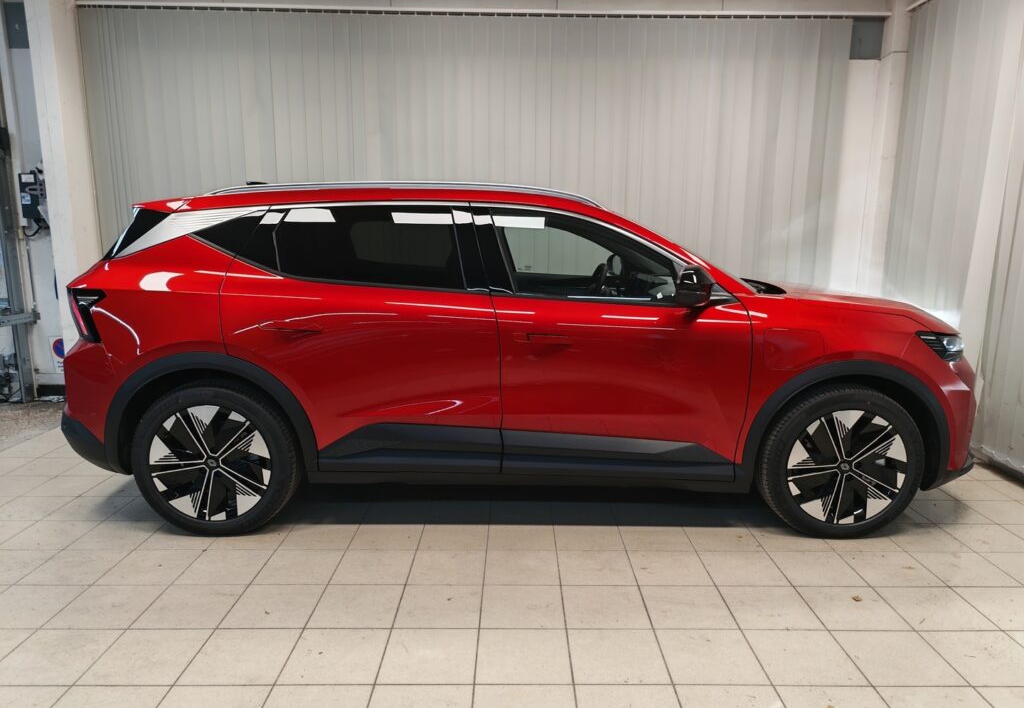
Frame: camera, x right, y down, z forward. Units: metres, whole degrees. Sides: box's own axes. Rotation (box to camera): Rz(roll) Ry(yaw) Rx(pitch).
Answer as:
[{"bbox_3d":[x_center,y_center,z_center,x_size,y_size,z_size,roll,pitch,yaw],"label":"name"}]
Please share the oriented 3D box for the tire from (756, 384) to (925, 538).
[{"bbox_3d":[1.464,0.457,3.061,0.710,0.710,0.235,0,10,0],"label":"tire"}]

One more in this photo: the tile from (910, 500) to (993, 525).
[{"bbox_3d":[2.144,0.781,3.357,0.298,0.010,0.294,0,10,0],"label":"tile"}]

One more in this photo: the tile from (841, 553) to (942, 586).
[{"bbox_3d":[1.538,0.878,2.771,0.297,0.010,0.297,0,10,0],"label":"tile"}]

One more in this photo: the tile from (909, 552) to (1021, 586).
[{"bbox_3d":[1.838,0.879,2.771,0.297,0.010,0.297,0,10,0],"label":"tile"}]

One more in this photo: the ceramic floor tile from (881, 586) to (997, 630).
[{"bbox_3d":[1.537,0.927,2.483,0.298,0.010,0.298,0,9,0],"label":"ceramic floor tile"}]

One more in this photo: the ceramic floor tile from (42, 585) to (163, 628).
[{"bbox_3d":[-1.463,0.918,2.477,0.298,0.010,0.298,0,9,0],"label":"ceramic floor tile"}]

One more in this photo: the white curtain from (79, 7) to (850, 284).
[{"bbox_3d":[-0.336,-1.035,5.149,5.565,2.893,0.100,0,9,0],"label":"white curtain"}]

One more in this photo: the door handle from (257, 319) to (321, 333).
[{"bbox_3d":[-0.942,-0.121,2.893,0.260,0.055,0.035,0,10,0],"label":"door handle"}]

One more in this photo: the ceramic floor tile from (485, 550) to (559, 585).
[{"bbox_3d":[0.038,0.874,2.770,0.297,0.010,0.297,0,10,0],"label":"ceramic floor tile"}]

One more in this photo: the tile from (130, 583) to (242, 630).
[{"bbox_3d":[-1.166,0.922,2.482,0.298,0.010,0.294,0,10,0],"label":"tile"}]

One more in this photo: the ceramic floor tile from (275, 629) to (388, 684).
[{"bbox_3d":[-0.563,0.970,2.183,0.298,0.010,0.298,0,9,0],"label":"ceramic floor tile"}]

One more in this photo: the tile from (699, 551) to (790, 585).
[{"bbox_3d":[0.930,0.870,2.752,0.295,0.010,0.294,0,10,0],"label":"tile"}]

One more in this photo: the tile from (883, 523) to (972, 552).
[{"bbox_3d":[1.825,0.826,3.047,0.296,0.012,0.296,0,10,0],"label":"tile"}]

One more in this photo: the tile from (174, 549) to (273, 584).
[{"bbox_3d":[-1.154,0.867,2.752,0.296,0.012,0.296,0,10,0],"label":"tile"}]

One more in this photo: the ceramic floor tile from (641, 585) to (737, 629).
[{"bbox_3d":[0.638,0.925,2.478,0.297,0.010,0.297,0,10,0],"label":"ceramic floor tile"}]

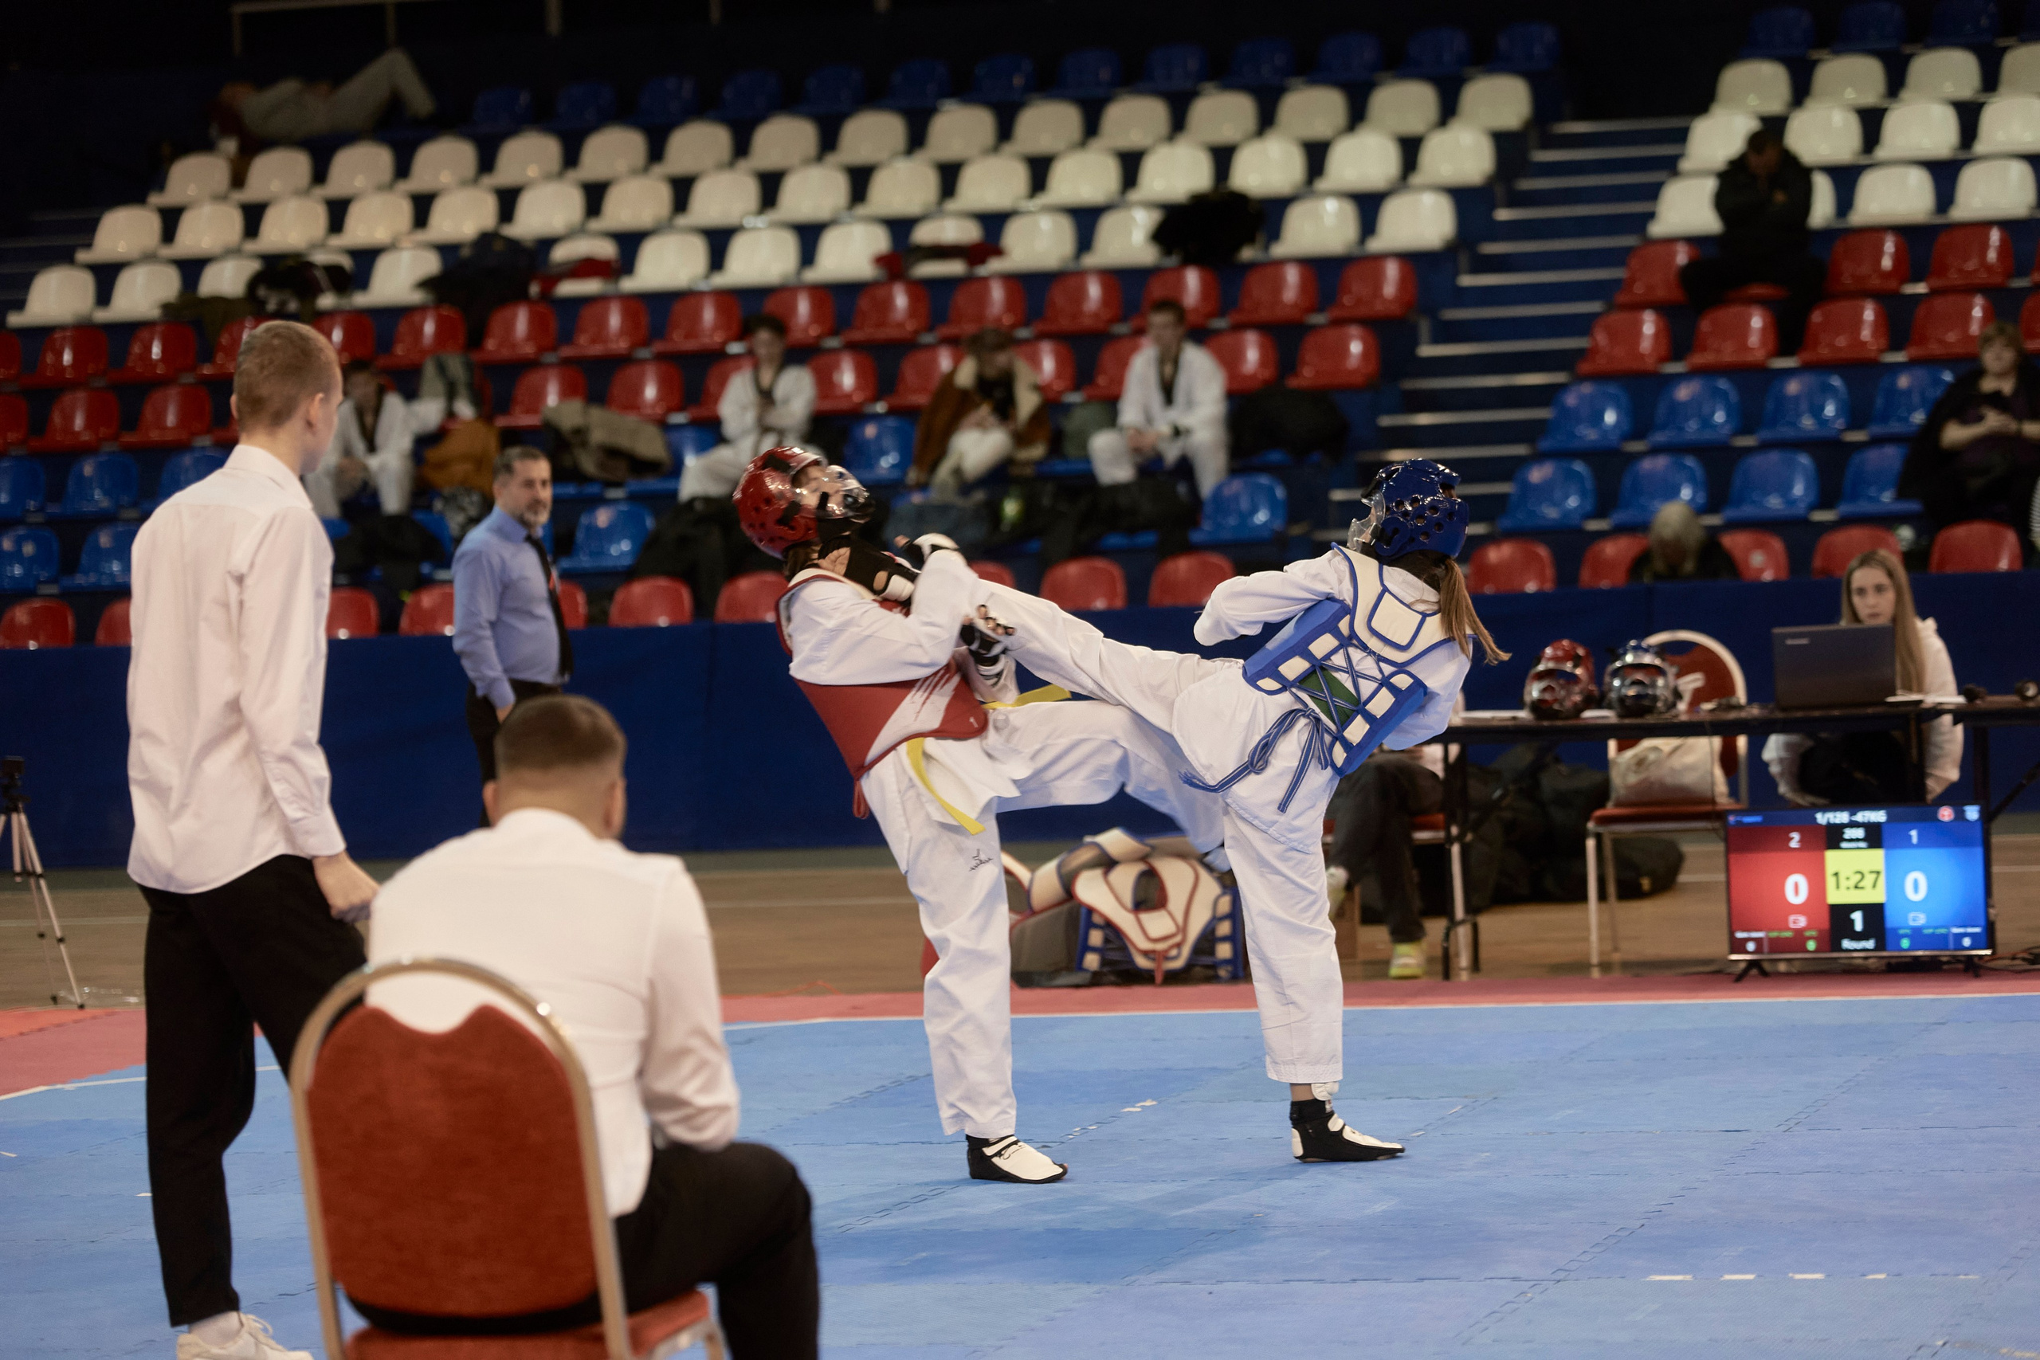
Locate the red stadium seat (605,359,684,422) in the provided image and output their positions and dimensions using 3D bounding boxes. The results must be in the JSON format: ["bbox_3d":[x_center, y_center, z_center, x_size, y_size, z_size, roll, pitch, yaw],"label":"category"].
[{"bbox_3d":[-1.806,-1.346,31.936,0.400,0.300,0.360,-2,2,18],"label":"red stadium seat"}]

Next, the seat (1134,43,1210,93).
[{"bbox_3d":[0.770,-3.162,35.197,0.390,0.290,0.380,-2,2,16],"label":"seat"}]

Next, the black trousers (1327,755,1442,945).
[{"bbox_3d":[1.024,0.469,19.550,0.390,0.580,0.580,-2,2,18],"label":"black trousers"}]

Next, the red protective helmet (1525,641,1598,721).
[{"bbox_3d":[1.580,0.000,19.850,0.205,0.240,0.265,-2,2,26],"label":"red protective helmet"}]

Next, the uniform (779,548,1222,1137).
[{"bbox_3d":[-0.043,0.354,14.749,0.900,1.250,0.550,-2,2,18],"label":"uniform"}]

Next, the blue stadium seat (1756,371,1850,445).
[{"bbox_3d":[3.623,-1.255,31.439,0.390,0.320,0.372,-2,2,16],"label":"blue stadium seat"}]

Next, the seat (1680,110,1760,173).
[{"bbox_3d":[3.346,-2.553,32.467,0.390,0.290,0.380,-2,2,16],"label":"seat"}]

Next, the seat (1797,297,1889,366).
[{"bbox_3d":[3.925,-1.661,32.414,0.390,0.320,0.372,-2,2,16],"label":"seat"}]

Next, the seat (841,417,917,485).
[{"bbox_3d":[-0.744,-1.099,32.685,0.390,0.320,0.372,-2,2,16],"label":"seat"}]

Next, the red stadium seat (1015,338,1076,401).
[{"bbox_3d":[0.048,-1.381,30.614,0.365,0.295,0.350,-2,2,16],"label":"red stadium seat"}]

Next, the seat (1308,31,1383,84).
[{"bbox_3d":[1.720,-3.279,36.011,0.400,0.300,0.360,-2,2,18],"label":"seat"}]

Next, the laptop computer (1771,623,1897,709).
[{"bbox_3d":[2.362,-0.039,19.700,0.360,0.240,0.270,-3,2,-3],"label":"laptop computer"}]

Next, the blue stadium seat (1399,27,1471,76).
[{"bbox_3d":[2.118,-3.209,34.812,0.390,0.290,0.380,-2,2,16],"label":"blue stadium seat"}]

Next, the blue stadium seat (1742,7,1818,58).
[{"bbox_3d":[3.837,-3.268,34.504,0.365,0.295,0.350,-2,2,16],"label":"blue stadium seat"}]

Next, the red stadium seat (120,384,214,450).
[{"bbox_3d":[-4.126,-1.266,32.679,0.400,0.300,0.360,-2,2,18],"label":"red stadium seat"}]

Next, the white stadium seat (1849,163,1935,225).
[{"bbox_3d":[4.059,-2.250,31.565,0.365,0.295,0.350,-2,2,16],"label":"white stadium seat"}]

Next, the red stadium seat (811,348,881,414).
[{"bbox_3d":[-0.884,-1.384,31.641,0.400,0.300,0.360,-2,2,18],"label":"red stadium seat"}]

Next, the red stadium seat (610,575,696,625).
[{"bbox_3d":[-1.572,-0.289,28.355,0.365,0.295,0.350,-2,2,16],"label":"red stadium seat"}]

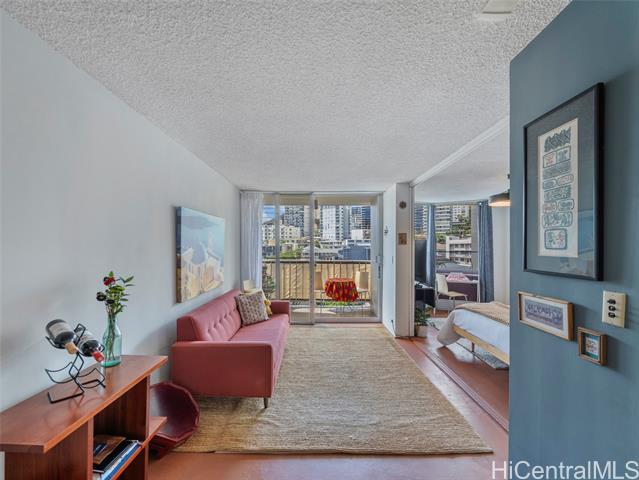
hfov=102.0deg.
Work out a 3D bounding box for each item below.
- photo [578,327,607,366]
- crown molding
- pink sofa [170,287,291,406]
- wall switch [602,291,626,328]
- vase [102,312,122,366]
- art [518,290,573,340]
[{"bbox_3d":[1.013,0.394,0.961,0.024,0.112,0.085,0,-1,0],"label":"photo"},{"bbox_3d":[1.470,-0.884,2.930,0.090,0.065,2.280,0,-1,0],"label":"crown molding"},{"bbox_3d":[-0.865,1.110,3.120,0.860,0.810,1.750,0,-1,-2],"label":"pink sofa"},{"bbox_3d":[1.017,0.239,0.896,0.015,0.116,0.071,0,-1,0],"label":"wall switch"},{"bbox_3d":[-1.220,0.575,1.520,0.092,0.300,0.092,0,-1,0],"label":"vase"},{"bbox_3d":[1.039,0.340,1.200,0.021,0.155,0.274,0,-1,0],"label":"art"}]

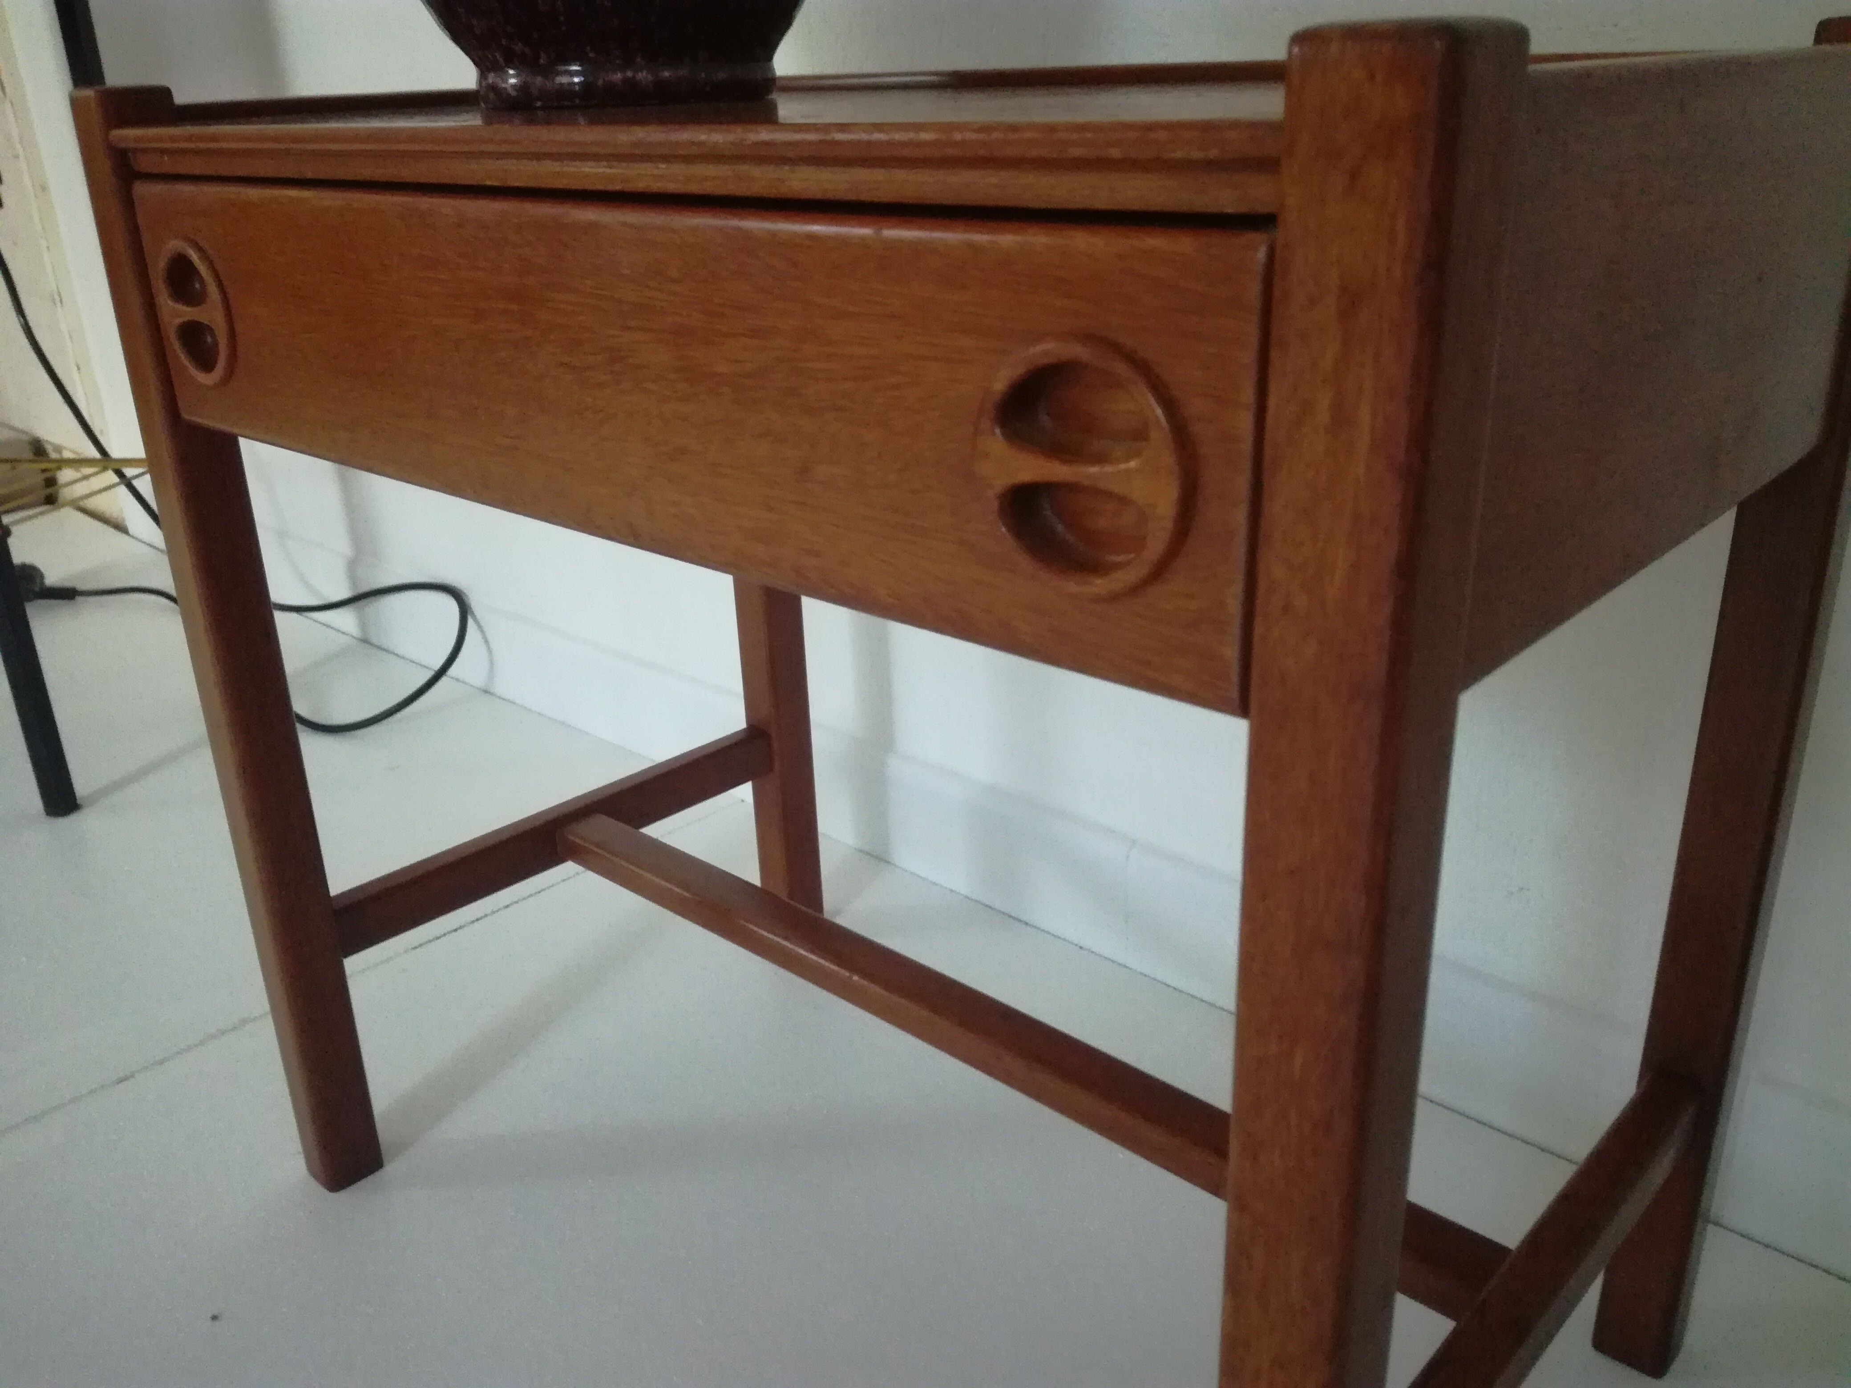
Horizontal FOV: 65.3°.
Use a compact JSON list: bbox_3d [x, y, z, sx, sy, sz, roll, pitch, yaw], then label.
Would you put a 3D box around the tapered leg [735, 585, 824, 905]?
[{"bbox_3d":[-0.099,-0.086,0.915,0.030,0.542,0.030,18,29,40],"label":"tapered leg"}]

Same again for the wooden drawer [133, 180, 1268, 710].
[{"bbox_3d":[-0.029,-0.143,0.536,0.524,0.093,0.295,18,29,40],"label":"wooden drawer"}]

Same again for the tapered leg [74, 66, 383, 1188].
[{"bbox_3d":[-0.323,0.010,0.693,0.030,0.542,0.030,18,29,40],"label":"tapered leg"}]

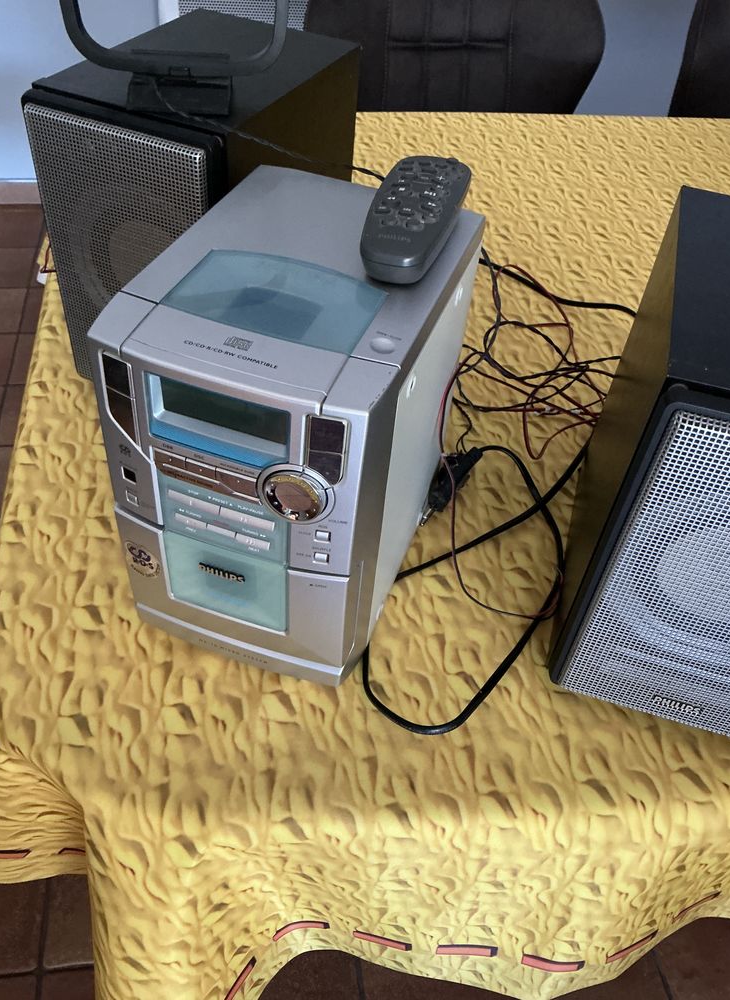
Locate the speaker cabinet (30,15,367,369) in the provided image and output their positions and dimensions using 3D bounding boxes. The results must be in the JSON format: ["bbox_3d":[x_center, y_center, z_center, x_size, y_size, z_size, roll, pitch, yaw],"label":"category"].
[{"bbox_3d":[-0.132,-0.249,0.715,0.159,0.249,0.235,20,48,14],"label":"speaker cabinet"}]

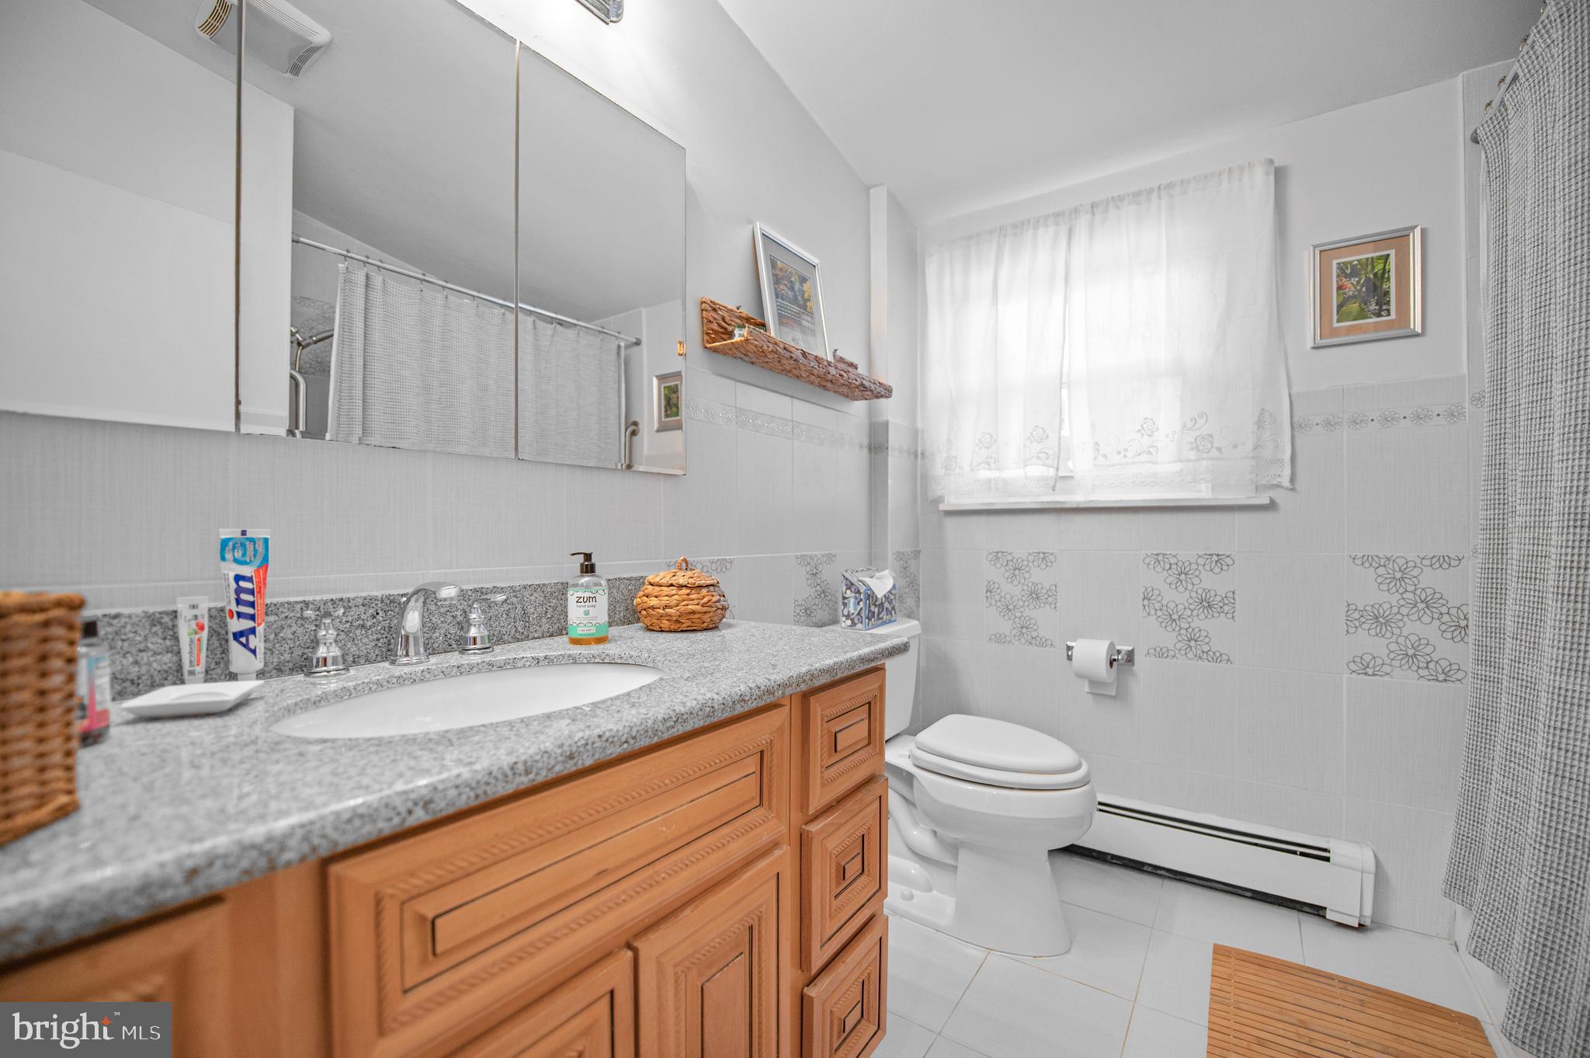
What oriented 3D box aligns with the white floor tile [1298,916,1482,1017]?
[{"bbox_3d":[1.449,1.054,1.523,0.312,0.010,0.342,-1,-1,35],"label":"white floor tile"}]

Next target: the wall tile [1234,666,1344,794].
[{"bbox_3d":[1.409,0.569,1.764,0.245,0.331,0.010,-1,-1,34],"label":"wall tile"}]

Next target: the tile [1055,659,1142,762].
[{"bbox_3d":[1.023,0.588,2.075,0.250,0.341,0.010,-1,-1,32],"label":"tile"}]

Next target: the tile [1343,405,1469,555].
[{"bbox_3d":[1.655,-0.129,1.683,0.250,0.400,0.010,-1,-1,32],"label":"tile"}]

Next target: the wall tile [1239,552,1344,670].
[{"bbox_3d":[1.405,0.238,1.759,0.242,0.332,0.010,0,0,32],"label":"wall tile"}]

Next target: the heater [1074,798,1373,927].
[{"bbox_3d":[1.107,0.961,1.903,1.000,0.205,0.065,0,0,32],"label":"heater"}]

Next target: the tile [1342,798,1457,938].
[{"bbox_3d":[1.611,0.903,1.633,0.242,0.332,0.010,0,0,32],"label":"tile"}]

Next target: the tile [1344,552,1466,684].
[{"bbox_3d":[1.611,0.238,1.633,0.242,0.332,0.010,0,0,32],"label":"tile"}]

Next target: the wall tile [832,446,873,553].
[{"bbox_3d":[0.201,-0.087,2.068,0.010,0.330,0.210,-1,-1,35],"label":"wall tile"}]

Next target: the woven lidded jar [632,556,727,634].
[{"bbox_3d":[-0.226,0.124,1.215,0.182,0.136,0.182,0,-1,0],"label":"woven lidded jar"}]

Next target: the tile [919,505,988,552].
[{"bbox_3d":[0.594,0.006,2.346,0.265,0.149,0.010,-1,-1,35],"label":"tile"}]

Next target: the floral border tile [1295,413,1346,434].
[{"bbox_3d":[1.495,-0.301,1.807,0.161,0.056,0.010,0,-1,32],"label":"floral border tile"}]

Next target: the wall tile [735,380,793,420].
[{"bbox_3d":[-0.076,-0.346,1.682,0.010,0.068,0.248,-1,-1,35],"label":"wall tile"}]

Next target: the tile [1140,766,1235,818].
[{"bbox_3d":[1.236,0.927,1.940,0.250,0.341,0.010,-1,-1,32],"label":"tile"}]

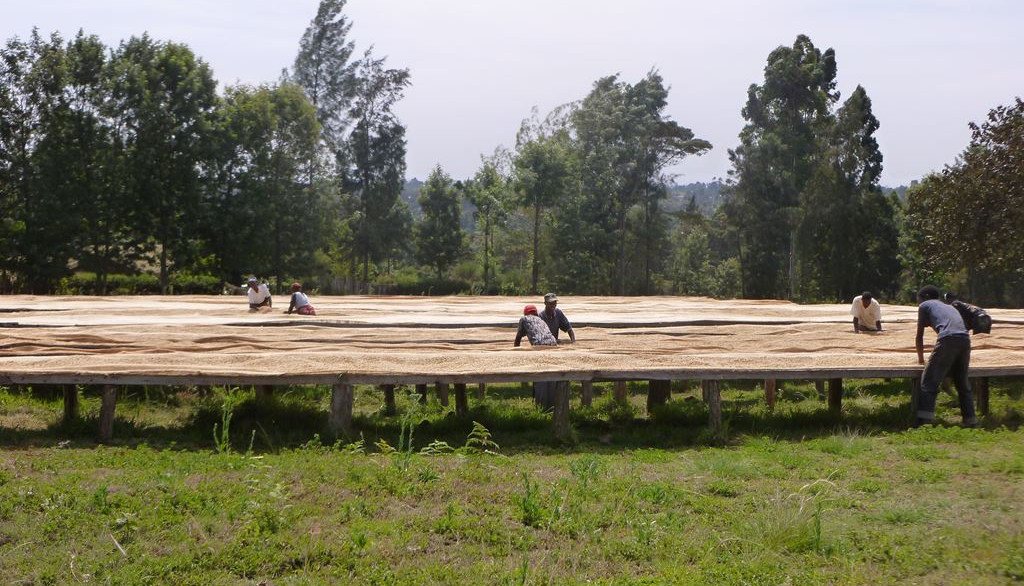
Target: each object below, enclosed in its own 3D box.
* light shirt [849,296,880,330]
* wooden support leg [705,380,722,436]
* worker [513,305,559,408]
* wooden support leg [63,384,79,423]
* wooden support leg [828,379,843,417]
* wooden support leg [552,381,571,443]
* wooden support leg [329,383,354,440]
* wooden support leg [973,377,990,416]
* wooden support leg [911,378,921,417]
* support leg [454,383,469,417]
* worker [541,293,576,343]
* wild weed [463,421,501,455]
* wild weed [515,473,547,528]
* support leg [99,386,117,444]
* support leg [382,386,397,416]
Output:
[{"bbox_3d":[6.391,0.352,25.100,0.530,0.600,0.400,0,1,9],"label":"light shirt"},{"bbox_3d":[2.063,1.169,14.200,0.150,0.575,0.150,0,1,0],"label":"wooden support leg"},{"bbox_3d":[0.301,0.787,17.100,0.550,1.330,0.650,0,1,-20],"label":"worker"},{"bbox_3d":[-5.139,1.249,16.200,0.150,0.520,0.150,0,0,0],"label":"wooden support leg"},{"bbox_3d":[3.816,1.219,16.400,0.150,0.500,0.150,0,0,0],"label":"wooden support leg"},{"bbox_3d":[0.486,1.173,13.650,0.160,0.610,0.160,0,1,0],"label":"wooden support leg"},{"bbox_3d":[-1.778,1.228,14.500,0.230,0.600,0.220,0,0,0],"label":"wooden support leg"},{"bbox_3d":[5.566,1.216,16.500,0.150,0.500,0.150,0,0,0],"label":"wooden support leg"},{"bbox_3d":[4.340,1.136,14.900,0.135,0.500,0.135,0,1,0],"label":"wooden support leg"},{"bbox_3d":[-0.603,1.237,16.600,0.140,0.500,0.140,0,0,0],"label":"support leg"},{"bbox_3d":[0.655,0.747,20.000,0.530,1.480,0.480,0,1,-25],"label":"worker"},{"bbox_3d":[-0.285,1.359,13.000,0.360,0.320,0.330,0,0,0],"label":"wild weed"},{"bbox_3d":[0.121,1.358,9.100,0.210,0.350,0.200,0,1,0],"label":"wild weed"},{"bbox_3d":[-3.957,1.189,13.600,0.155,0.580,0.150,0,1,0],"label":"support leg"},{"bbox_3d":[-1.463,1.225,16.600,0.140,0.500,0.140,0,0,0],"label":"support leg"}]

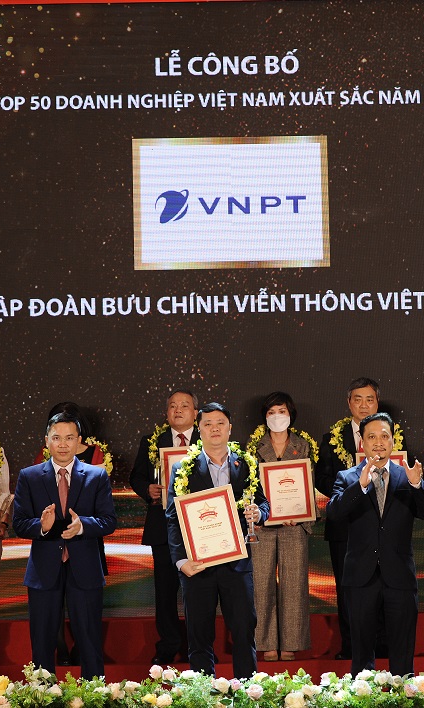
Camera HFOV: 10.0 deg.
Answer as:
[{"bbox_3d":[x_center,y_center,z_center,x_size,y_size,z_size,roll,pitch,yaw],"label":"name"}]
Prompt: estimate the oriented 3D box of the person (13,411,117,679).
[{"bbox_3d":[-0.781,1.154,13.000,0.560,1.690,0.440,-1,-3,-2],"label":"person"}]

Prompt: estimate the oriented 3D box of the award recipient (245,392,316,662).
[{"bbox_3d":[0.436,1.086,15.200,0.480,1.670,0.420,-1,-3,0],"label":"award recipient"}]

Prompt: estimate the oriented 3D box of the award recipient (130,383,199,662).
[{"bbox_3d":[-0.198,1.086,15.200,0.570,1.700,0.420,-1,-3,-2],"label":"award recipient"}]

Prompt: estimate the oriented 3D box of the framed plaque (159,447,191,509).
[{"bbox_3d":[-0.147,0.770,14.980,0.318,0.400,0.025,-4,-8,-3],"label":"framed plaque"}]

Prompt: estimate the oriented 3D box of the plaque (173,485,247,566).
[{"bbox_3d":[-0.005,0.888,12.400,0.305,0.385,0.025,-13,-4,-1],"label":"plaque"}]

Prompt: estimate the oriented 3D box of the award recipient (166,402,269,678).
[{"bbox_3d":[0.041,1.127,13.250,0.560,1.720,0.430,-1,-3,0],"label":"award recipient"}]

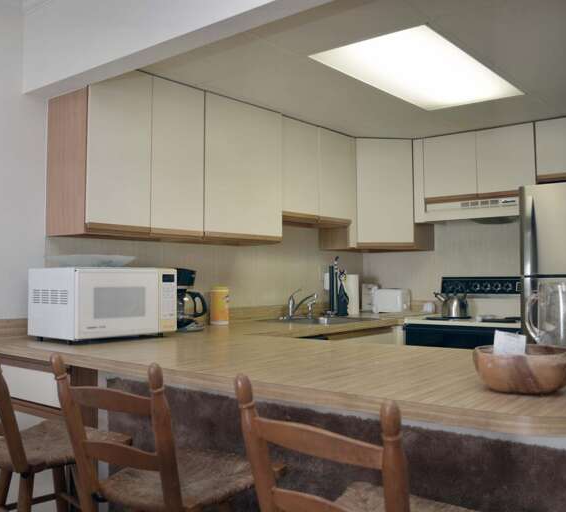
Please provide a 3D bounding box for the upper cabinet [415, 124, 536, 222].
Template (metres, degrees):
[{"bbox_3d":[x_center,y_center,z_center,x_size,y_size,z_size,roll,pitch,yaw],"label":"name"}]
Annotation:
[{"bbox_3d":[1.331,-0.530,4.322,0.800,0.577,0.316,-1,-2,39],"label":"upper cabinet"}]

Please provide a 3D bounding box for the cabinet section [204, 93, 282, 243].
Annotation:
[{"bbox_3d":[-0.324,-0.455,3.640,0.310,0.770,0.633,-1,-2,39],"label":"cabinet section"}]

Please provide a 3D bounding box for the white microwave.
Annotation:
[{"bbox_3d":[-0.762,0.206,2.741,0.355,0.290,0.506,-2,-3,40],"label":"white microwave"}]

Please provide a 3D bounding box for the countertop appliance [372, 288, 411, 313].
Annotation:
[{"bbox_3d":[0.804,0.339,4.728,0.250,0.180,0.150,-1,-2,39],"label":"countertop appliance"}]

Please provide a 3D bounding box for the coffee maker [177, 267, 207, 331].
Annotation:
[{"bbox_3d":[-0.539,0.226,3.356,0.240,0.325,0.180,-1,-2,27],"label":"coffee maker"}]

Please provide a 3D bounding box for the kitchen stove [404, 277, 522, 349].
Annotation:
[{"bbox_3d":[1.263,0.733,4.094,0.760,1.190,0.660,-1,-2,39],"label":"kitchen stove"}]

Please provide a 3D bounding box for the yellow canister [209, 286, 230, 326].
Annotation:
[{"bbox_3d":[-0.354,0.282,3.616,0.100,0.205,0.100,-2,-3,40],"label":"yellow canister"}]

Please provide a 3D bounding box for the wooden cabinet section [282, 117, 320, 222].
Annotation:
[{"bbox_3d":[-0.004,-0.510,3.956,0.312,0.599,0.367,-2,-3,40],"label":"wooden cabinet section"}]

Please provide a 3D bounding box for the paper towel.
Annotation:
[{"bbox_3d":[0.490,0.280,4.501,0.105,0.286,0.105,0,-2,0],"label":"paper towel"}]

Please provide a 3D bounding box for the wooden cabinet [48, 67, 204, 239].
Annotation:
[{"bbox_3d":[-0.732,-0.461,3.079,0.312,0.762,0.689,-2,-3,40],"label":"wooden cabinet"}]

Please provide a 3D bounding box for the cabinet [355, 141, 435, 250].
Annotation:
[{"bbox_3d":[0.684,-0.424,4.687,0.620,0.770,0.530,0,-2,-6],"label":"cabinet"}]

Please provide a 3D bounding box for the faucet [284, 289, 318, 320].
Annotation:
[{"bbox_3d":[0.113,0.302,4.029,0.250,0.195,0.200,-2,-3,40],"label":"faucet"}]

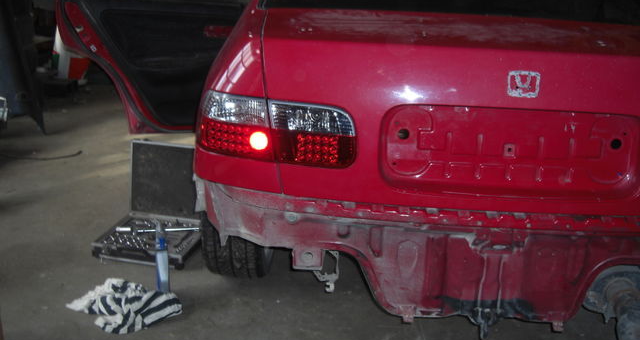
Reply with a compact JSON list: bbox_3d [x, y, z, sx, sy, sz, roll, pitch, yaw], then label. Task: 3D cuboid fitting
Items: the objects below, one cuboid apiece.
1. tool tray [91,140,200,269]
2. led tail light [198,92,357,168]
[{"bbox_3d":[-0.667,0.128,2.848,0.375,0.375,0.360,6,18,11],"label":"tool tray"},{"bbox_3d":[-0.112,-0.111,1.803,0.430,0.165,0.150,5,18,9],"label":"led tail light"}]

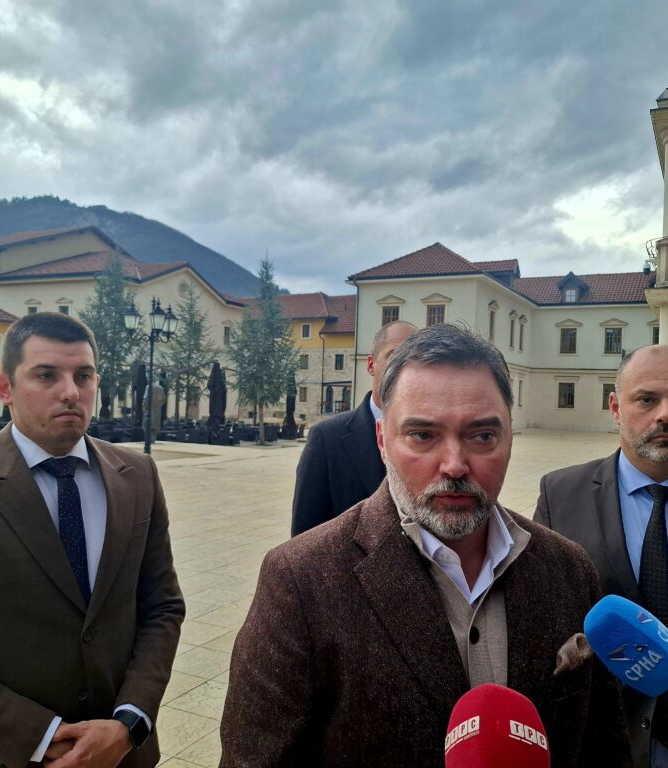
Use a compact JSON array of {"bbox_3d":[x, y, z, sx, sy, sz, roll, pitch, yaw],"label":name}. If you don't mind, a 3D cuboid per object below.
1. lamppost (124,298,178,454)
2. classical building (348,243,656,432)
[{"bbox_3d":[-5.127,-0.219,19.184,1.500,4.472,1.400,3,-1,-27],"label":"lamppost"},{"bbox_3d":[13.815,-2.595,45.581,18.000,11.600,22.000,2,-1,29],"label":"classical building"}]

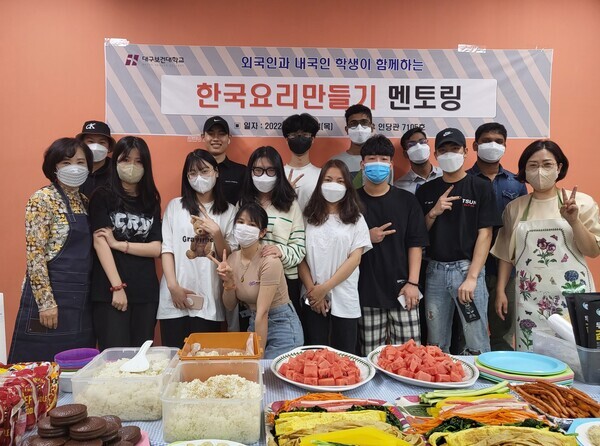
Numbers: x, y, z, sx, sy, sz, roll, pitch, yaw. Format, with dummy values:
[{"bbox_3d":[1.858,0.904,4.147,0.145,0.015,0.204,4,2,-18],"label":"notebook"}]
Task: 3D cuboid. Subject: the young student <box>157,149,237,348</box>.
[{"bbox_3d":[-0.547,0.383,2.428,0.460,1.553,0.330,0,2,-5],"label":"young student"}]

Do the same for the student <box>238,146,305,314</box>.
[{"bbox_3d":[-0.166,0.382,2.398,0.460,1.562,0.360,1,2,5],"label":"student"}]

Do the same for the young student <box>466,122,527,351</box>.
[{"bbox_3d":[1.155,0.281,2.712,0.500,1.757,0.300,1,2,9],"label":"young student"}]

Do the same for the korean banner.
[{"bbox_3d":[0.192,-0.878,3.000,3.000,0.600,0.020,0,2,-1],"label":"korean banner"}]

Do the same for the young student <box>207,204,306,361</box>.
[{"bbox_3d":[-0.207,0.537,2.223,0.480,1.265,0.600,1,2,25],"label":"young student"}]

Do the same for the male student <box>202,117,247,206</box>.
[{"bbox_3d":[-0.491,0.245,2.812,0.500,1.803,0.300,0,2,-3],"label":"male student"}]

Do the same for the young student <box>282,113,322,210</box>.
[{"bbox_3d":[0.004,0.241,2.763,0.480,1.820,0.300,0,2,0],"label":"young student"}]

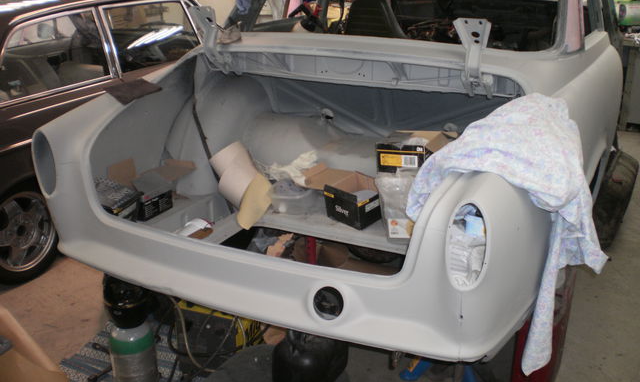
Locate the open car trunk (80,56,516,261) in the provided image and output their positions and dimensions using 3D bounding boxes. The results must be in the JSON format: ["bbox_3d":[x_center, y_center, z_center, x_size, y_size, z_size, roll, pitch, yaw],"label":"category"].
[{"bbox_3d":[-0.043,-0.103,2.184,1.200,0.540,0.880,10,20,26],"label":"open car trunk"}]

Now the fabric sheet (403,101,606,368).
[{"bbox_3d":[0.521,0.074,1.859,0.460,0.600,0.580,10,20,26],"label":"fabric sheet"}]

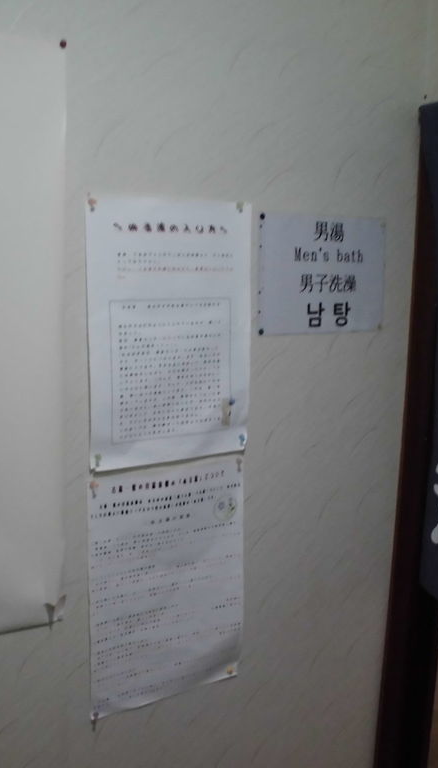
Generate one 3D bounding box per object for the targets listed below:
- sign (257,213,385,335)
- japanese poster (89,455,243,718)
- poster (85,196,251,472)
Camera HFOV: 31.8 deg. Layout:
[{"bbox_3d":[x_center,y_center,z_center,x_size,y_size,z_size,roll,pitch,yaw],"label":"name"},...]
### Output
[{"bbox_3d":[0.193,-0.196,1.388,0.290,0.211,0.010,-4,12,-31],"label":"sign"},{"bbox_3d":[-0.082,0.347,1.326,0.295,0.424,0.010,-4,12,-31],"label":"japanese poster"},{"bbox_3d":[-0.073,-0.077,1.249,0.295,0.422,0.010,-4,12,-31],"label":"poster"}]

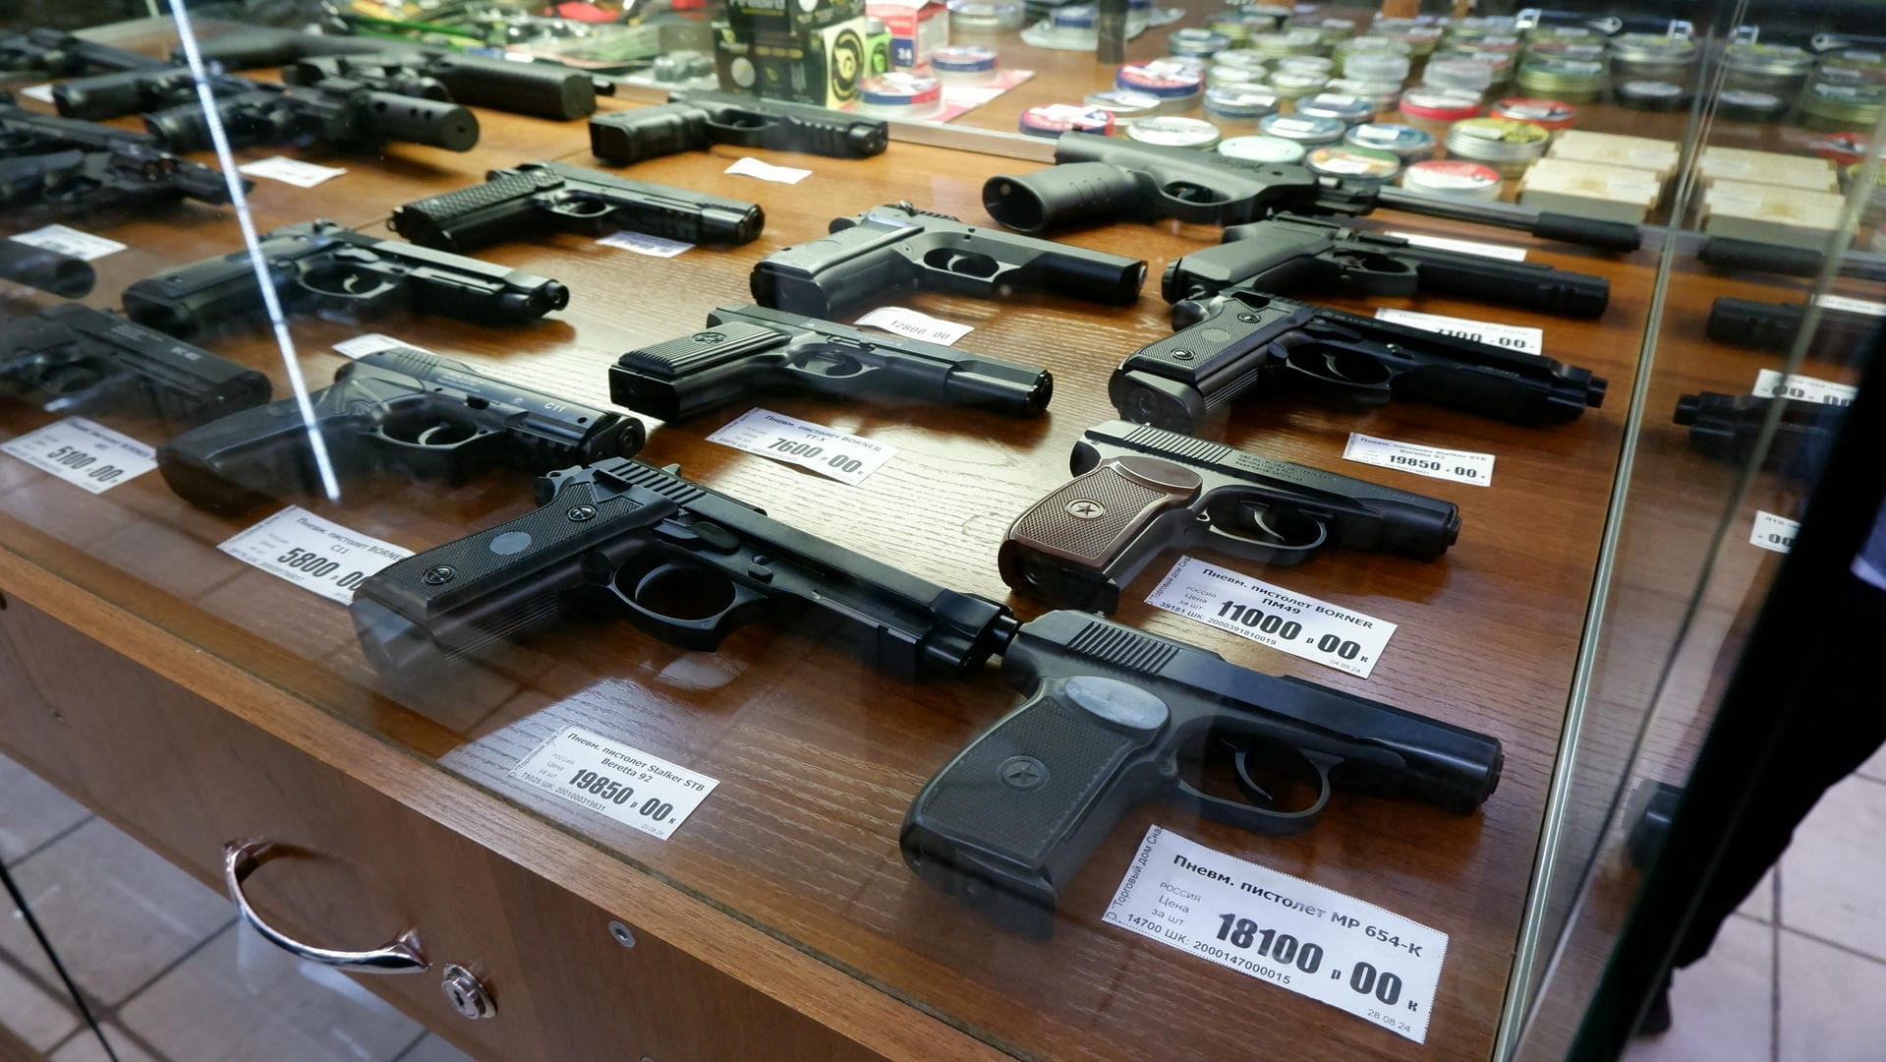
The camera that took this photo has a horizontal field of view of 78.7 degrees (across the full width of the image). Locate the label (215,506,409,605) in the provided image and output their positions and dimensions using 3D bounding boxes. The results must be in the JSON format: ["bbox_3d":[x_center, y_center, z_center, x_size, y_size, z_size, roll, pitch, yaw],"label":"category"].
[{"bbox_3d":[-0.260,0.008,0.481,0.087,0.002,0.038,18,40,24],"label":"label"}]

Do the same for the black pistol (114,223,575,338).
[{"bbox_3d":[-0.336,-0.140,0.658,0.225,0.037,0.137,15,38,20],"label":"black pistol"}]

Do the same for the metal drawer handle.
[{"bbox_3d":[-0.257,0.151,0.454,0.121,0.022,0.025,17,39,24],"label":"metal drawer handle"}]

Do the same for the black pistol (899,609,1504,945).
[{"bbox_3d":[0.082,0.080,0.352,0.165,0.033,0.128,15,38,20],"label":"black pistol"}]

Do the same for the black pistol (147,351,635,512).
[{"bbox_3d":[-0.246,-0.041,0.521,0.184,0.034,0.124,17,39,23],"label":"black pistol"}]

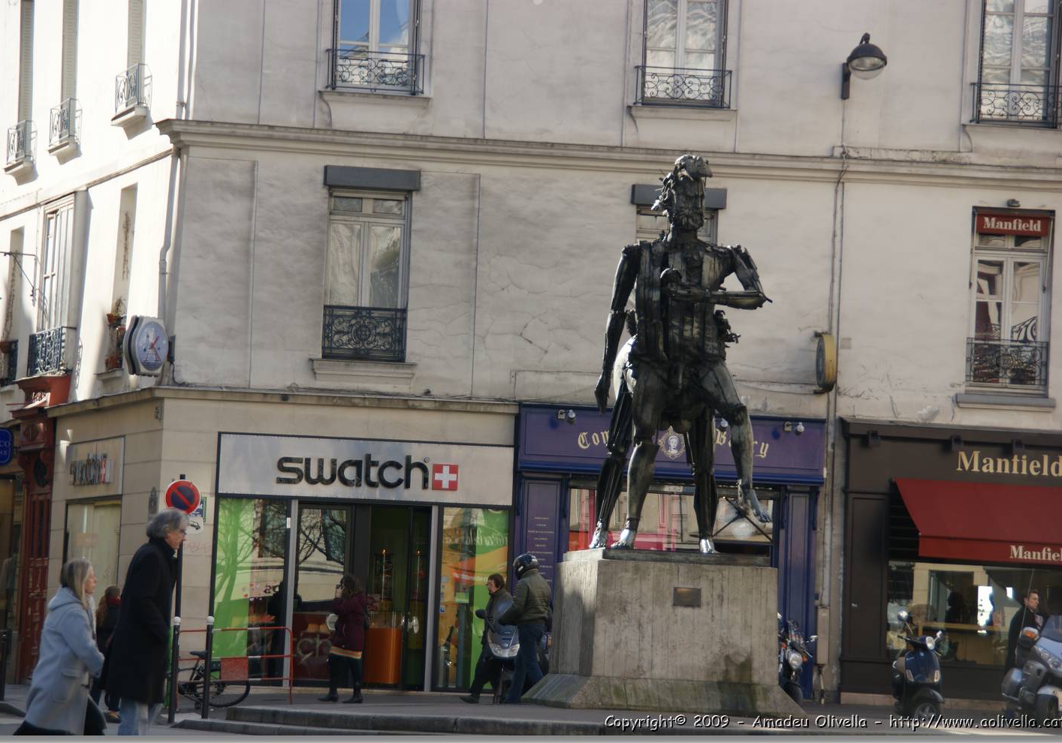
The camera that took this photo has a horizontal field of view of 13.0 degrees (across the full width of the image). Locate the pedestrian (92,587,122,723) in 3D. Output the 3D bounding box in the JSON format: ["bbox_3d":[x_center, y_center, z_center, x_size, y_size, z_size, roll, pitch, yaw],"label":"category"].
[{"bbox_3d":[-5.094,3.396,56.146,0.600,1.660,0.480,4,-4,-21],"label":"pedestrian"}]

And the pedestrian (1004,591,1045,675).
[{"bbox_3d":[6.405,3.710,60.544,0.420,1.750,0.520,0,-5,38],"label":"pedestrian"}]

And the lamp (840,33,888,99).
[{"bbox_3d":[4.301,-4.003,60.915,0.520,0.700,1.700,3,-4,-8],"label":"lamp"}]

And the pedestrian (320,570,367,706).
[{"bbox_3d":[-2.456,3.447,60.252,0.560,1.660,0.500,2,-3,10],"label":"pedestrian"}]

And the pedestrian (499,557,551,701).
[{"bbox_3d":[-0.104,3.218,58.246,0.540,1.870,0.520,1,-4,25],"label":"pedestrian"}]

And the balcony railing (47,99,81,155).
[{"bbox_3d":[-7.021,-3.692,70.241,0.200,0.660,1.420,3,-3,-17],"label":"balcony railing"}]

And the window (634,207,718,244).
[{"bbox_3d":[1.912,-1.060,63.026,1.140,2.280,0.220,3,-4,-9],"label":"window"}]

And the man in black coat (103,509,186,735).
[{"bbox_3d":[-2.563,1.801,30.943,0.600,1.780,0.550,3,-4,-3],"label":"man in black coat"}]

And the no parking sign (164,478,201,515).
[{"bbox_3d":[-4.392,1.592,58.900,0.450,0.450,0.050,3,-4,-5],"label":"no parking sign"}]

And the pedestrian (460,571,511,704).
[{"bbox_3d":[-0.558,3.365,58.747,0.680,1.650,0.500,4,-4,-20],"label":"pedestrian"}]

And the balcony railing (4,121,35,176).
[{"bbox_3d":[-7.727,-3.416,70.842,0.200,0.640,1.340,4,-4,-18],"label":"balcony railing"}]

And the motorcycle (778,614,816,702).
[{"bbox_3d":[3.200,3.840,62.609,0.720,1.200,2.000,3,-3,-17],"label":"motorcycle"}]

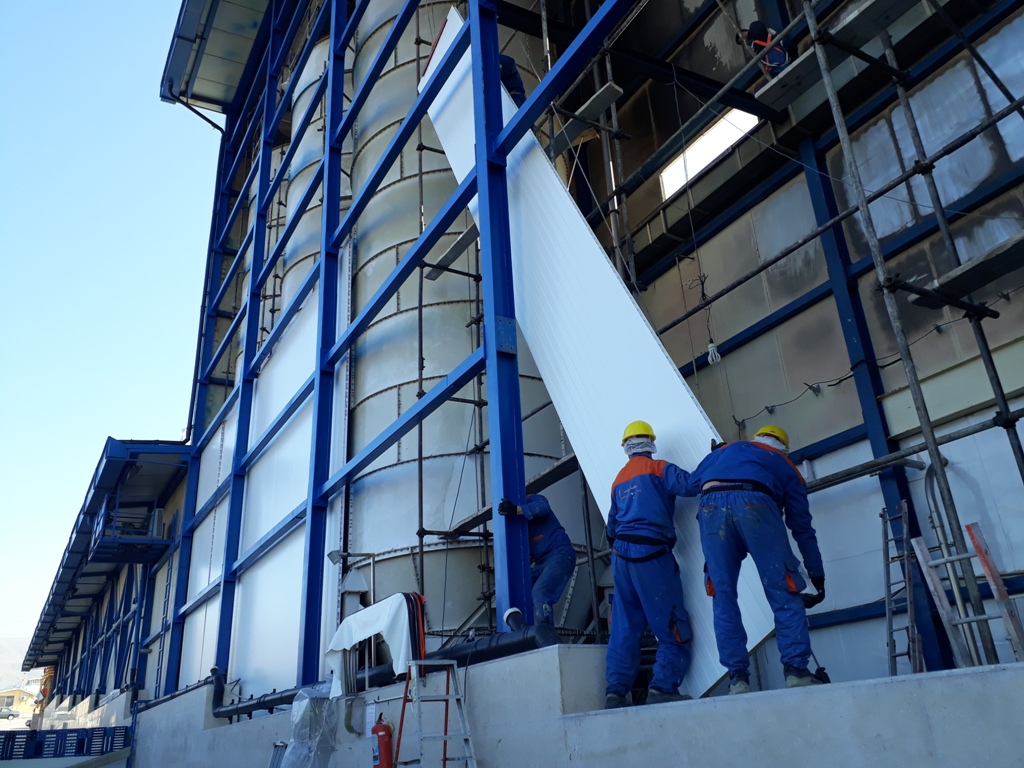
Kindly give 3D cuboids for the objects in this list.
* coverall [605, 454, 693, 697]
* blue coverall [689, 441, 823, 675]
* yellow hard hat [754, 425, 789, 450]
[{"bbox_3d":[0.838,1.168,4.971,0.600,1.430,0.500,-17,-28,27],"label":"coverall"},{"bbox_3d":[1.388,0.900,4.407,0.700,1.310,0.650,-15,-27,24],"label":"blue coverall"},{"bbox_3d":[1.579,0.337,4.877,0.220,0.155,0.275,15,-22,31],"label":"yellow hard hat"}]

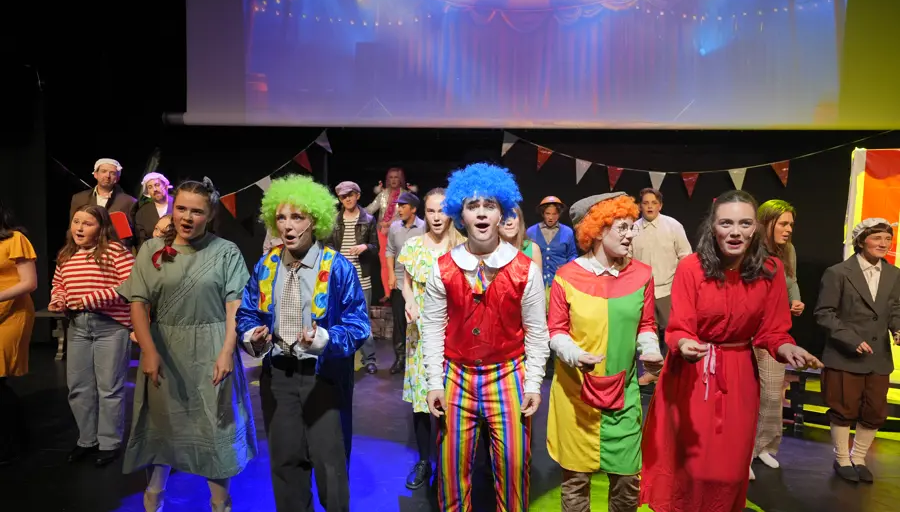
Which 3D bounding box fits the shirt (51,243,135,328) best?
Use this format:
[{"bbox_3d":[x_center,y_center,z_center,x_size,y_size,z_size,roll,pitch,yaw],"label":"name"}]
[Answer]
[{"bbox_3d":[-1.955,0.162,3.300,0.470,0.490,0.340,1,5,0],"label":"shirt"}]

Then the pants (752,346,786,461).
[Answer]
[{"bbox_3d":[1.770,0.767,3.420,0.360,0.860,0.280,-4,7,-37],"label":"pants"}]

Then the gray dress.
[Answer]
[{"bbox_3d":[-1.133,0.430,2.620,0.570,1.060,0.410,0,6,-6],"label":"gray dress"}]

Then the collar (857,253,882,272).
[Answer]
[{"bbox_3d":[2.321,0.036,3.320,0.150,0.110,0.120,2,5,14],"label":"collar"}]

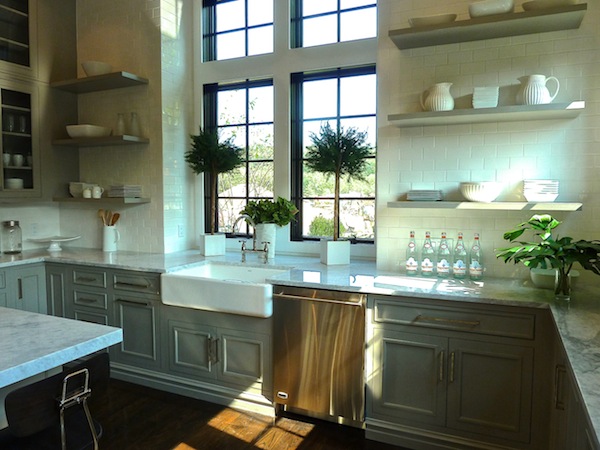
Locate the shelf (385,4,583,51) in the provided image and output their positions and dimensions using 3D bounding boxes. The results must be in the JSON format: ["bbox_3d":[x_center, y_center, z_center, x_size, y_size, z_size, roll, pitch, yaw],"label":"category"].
[{"bbox_3d":[1.115,-1.198,2.667,1.058,0.036,0.287,2,4,24],"label":"shelf"}]

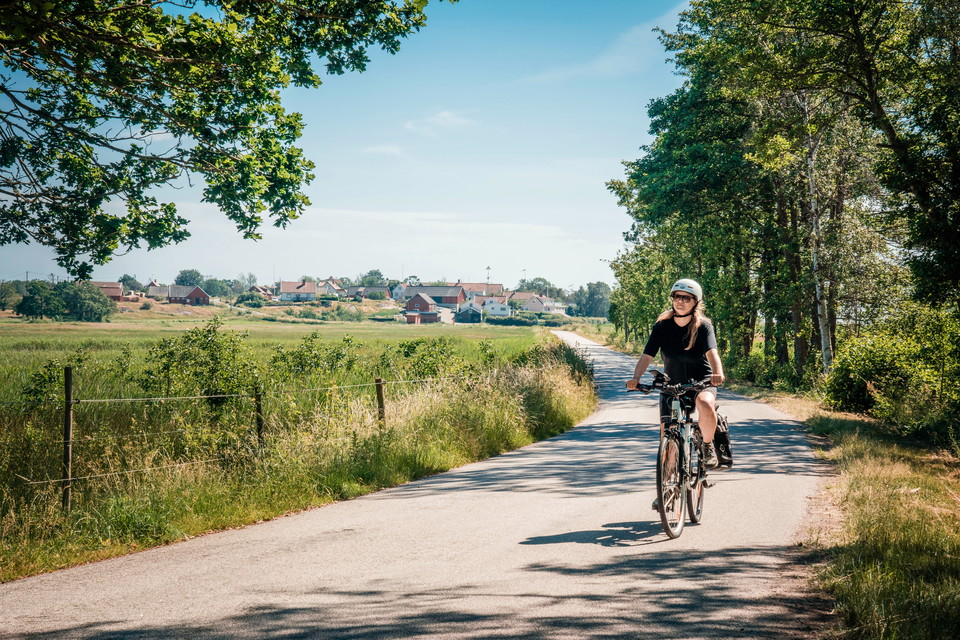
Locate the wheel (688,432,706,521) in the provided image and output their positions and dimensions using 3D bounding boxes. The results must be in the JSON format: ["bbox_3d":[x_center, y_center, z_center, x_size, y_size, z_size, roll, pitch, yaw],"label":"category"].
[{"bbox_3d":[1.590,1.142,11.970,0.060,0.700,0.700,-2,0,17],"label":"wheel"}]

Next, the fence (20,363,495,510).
[{"bbox_3d":[-1.760,1.060,17.400,0.100,1.120,11.500,0,-1,17],"label":"fence"}]

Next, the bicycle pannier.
[{"bbox_3d":[1.755,0.895,12.000,0.180,0.400,0.300,-2,0,17],"label":"bicycle pannier"}]

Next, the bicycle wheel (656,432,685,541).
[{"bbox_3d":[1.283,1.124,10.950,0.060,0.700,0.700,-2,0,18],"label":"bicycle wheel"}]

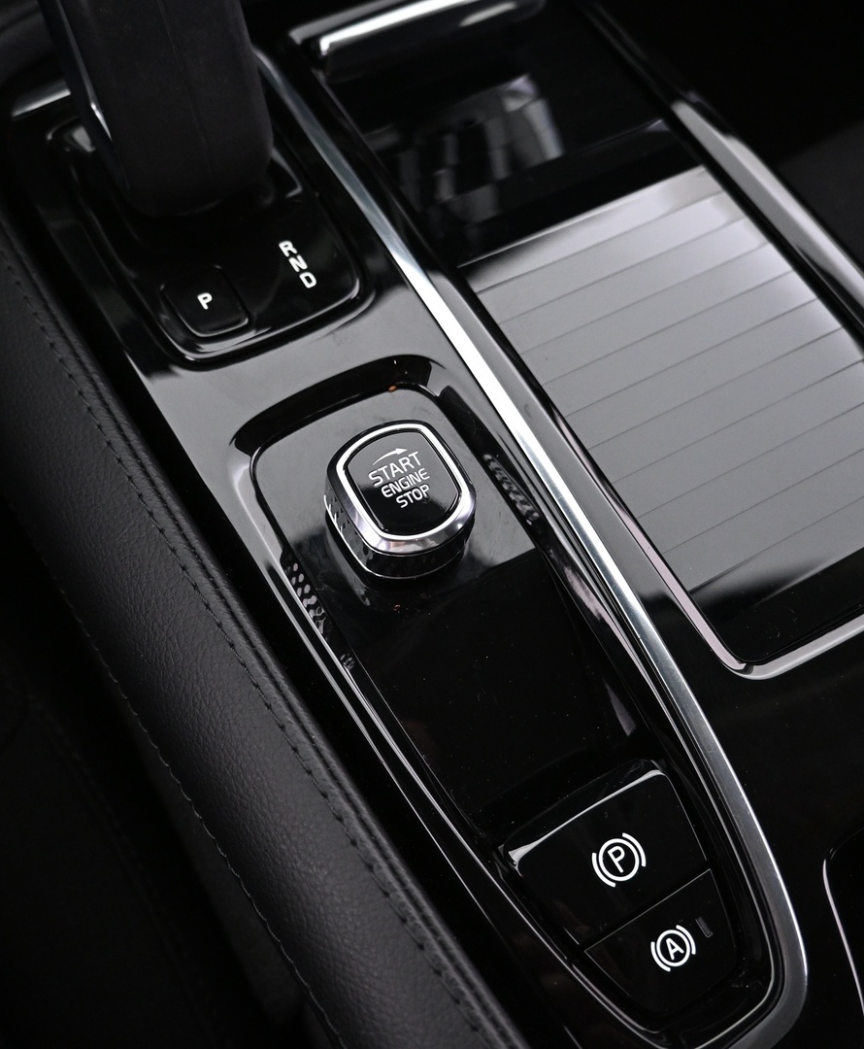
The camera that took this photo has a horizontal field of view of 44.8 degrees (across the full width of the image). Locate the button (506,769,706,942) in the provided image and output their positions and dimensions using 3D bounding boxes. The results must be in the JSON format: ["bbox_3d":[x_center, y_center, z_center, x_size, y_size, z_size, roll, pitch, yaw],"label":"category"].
[{"bbox_3d":[0.044,0.082,0.254,0.049,0.013,0.027,-26,67,-16],"label":"button"}]

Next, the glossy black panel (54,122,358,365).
[{"bbox_3d":[-0.073,-0.100,0.328,0.059,0.013,0.112,-26,67,-16],"label":"glossy black panel"}]

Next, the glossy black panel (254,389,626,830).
[{"bbox_3d":[0.001,0.017,0.292,0.060,0.010,0.127,-26,67,-16],"label":"glossy black panel"}]

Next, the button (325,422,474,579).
[{"bbox_3d":[-0.009,-0.007,0.289,0.036,0.017,0.037,-26,67,-16],"label":"button"}]

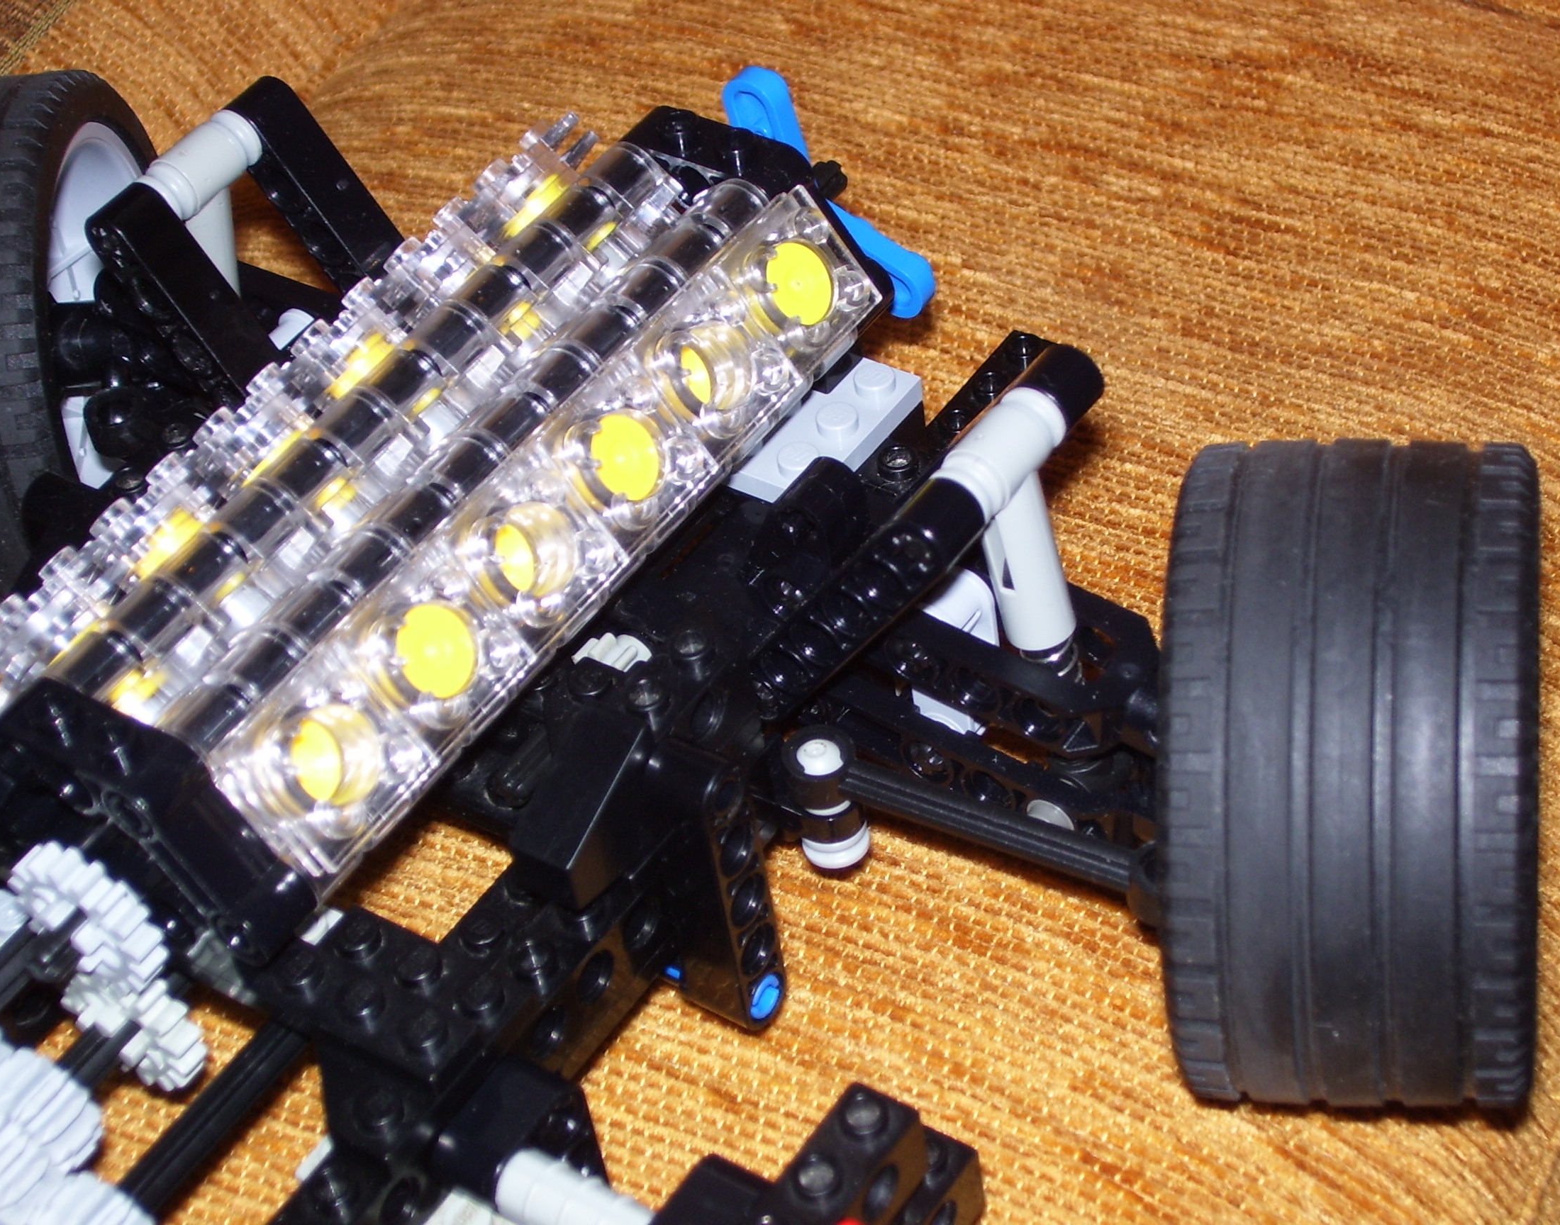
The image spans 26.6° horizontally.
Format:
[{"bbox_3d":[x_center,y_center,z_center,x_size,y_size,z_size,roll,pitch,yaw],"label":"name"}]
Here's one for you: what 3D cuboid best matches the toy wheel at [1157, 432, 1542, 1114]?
[{"bbox_3d":[0.061,0.017,0.343,0.036,0.069,0.069,0,44,13],"label":"toy wheel"}]

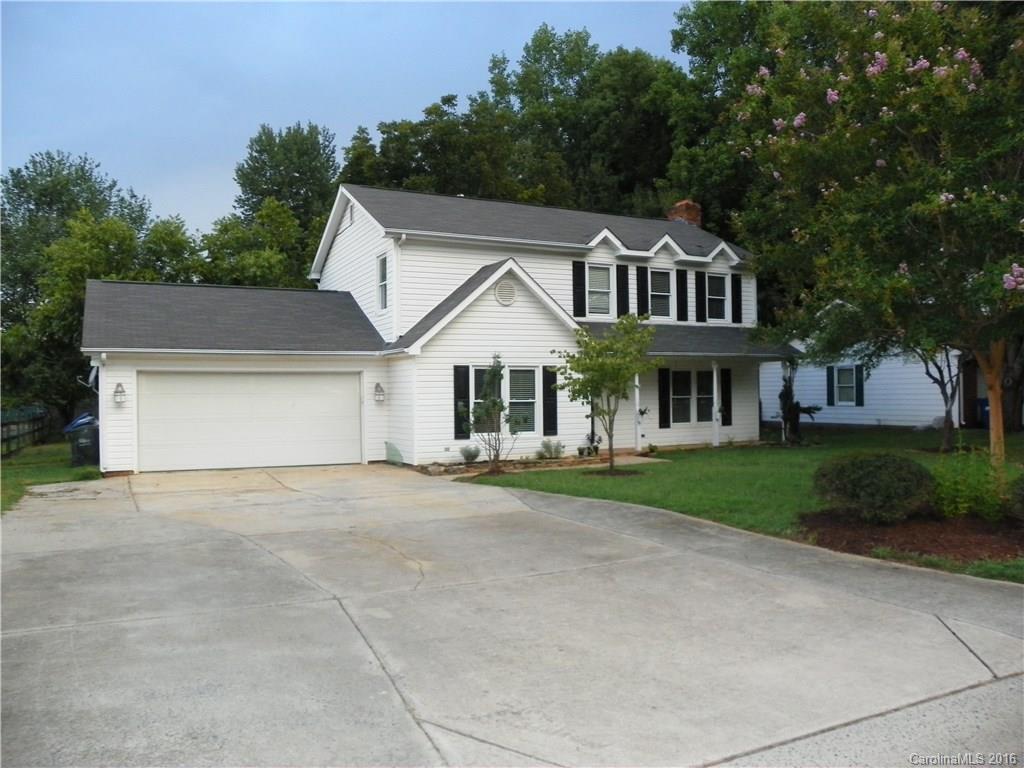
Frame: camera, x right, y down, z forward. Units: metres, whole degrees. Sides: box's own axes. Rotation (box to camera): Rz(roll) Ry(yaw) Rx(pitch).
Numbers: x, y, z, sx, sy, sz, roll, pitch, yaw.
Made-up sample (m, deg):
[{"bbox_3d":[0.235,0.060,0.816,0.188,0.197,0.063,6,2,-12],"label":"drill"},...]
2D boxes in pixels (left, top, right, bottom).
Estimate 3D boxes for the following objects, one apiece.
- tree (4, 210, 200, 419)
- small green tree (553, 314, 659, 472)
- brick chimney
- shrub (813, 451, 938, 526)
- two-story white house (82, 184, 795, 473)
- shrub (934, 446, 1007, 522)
[{"bbox_3d":[-18.292,-2.792,37.000,8.200,9.900,8.000,0,-1,-26],"label":"tree"},{"bbox_3d":[1.930,0.175,17.100,2.100,3.250,2.100,0,-1,0],"label":"small green tree"},{"bbox_3d":[5.912,-5.664,28.195,0.650,1.030,1.040,0,-1,-26],"label":"brick chimney"},{"bbox_3d":[4.103,1.169,9.400,1.320,0.780,1.280,0,-1,-26],"label":"shrub"},{"bbox_3d":[-1.908,-1.800,23.615,18.210,7.630,9.750,0,-1,-26],"label":"two-story white house"},{"bbox_3d":[5.181,1.158,9.400,0.750,0.820,0.720,0,-1,-26],"label":"shrub"}]

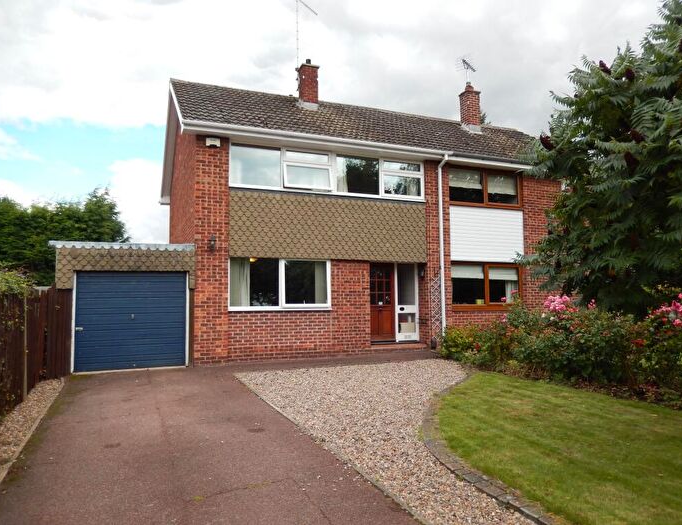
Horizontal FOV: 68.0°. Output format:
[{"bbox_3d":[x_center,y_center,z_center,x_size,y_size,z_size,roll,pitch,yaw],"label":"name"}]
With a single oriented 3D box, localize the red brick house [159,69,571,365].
[{"bbox_3d":[0.832,-1.926,16.318,12.100,8.800,8.300,1,-5,-22],"label":"red brick house"}]

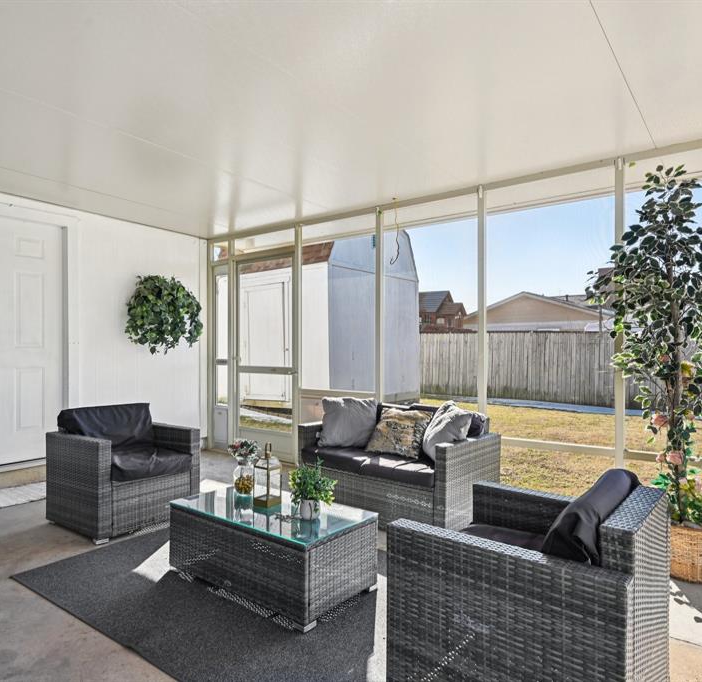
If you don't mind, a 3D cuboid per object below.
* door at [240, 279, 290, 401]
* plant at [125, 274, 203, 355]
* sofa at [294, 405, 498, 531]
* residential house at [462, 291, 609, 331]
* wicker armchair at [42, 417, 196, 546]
[{"bbox_3d":[-1.452,0.003,9.250,1.120,2.000,0.060,0,0,40],"label":"door"},{"bbox_3d":[-1.911,-0.269,5.564,0.380,0.800,0.790,0,0,31],"label":"plant"},{"bbox_3d":[0.307,0.832,3.658,1.183,0.710,0.693,0,0,40],"label":"sofa"},{"bbox_3d":[10.600,-0.275,27.090,7.500,3.900,9.000,0,0,-44],"label":"residential house"},{"bbox_3d":[-1.516,0.830,3.618,0.693,0.710,0.702,0,0,38],"label":"wicker armchair"}]

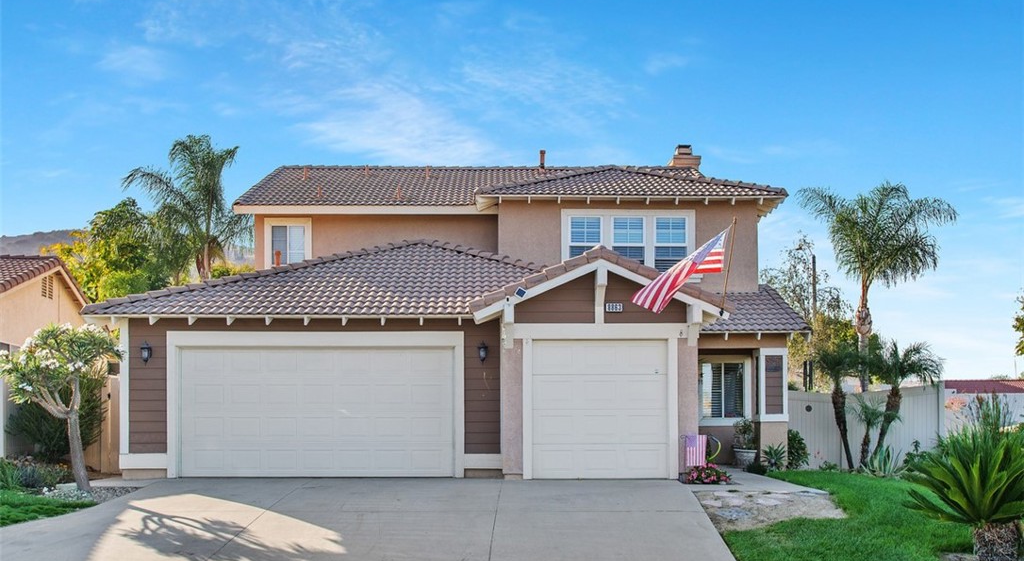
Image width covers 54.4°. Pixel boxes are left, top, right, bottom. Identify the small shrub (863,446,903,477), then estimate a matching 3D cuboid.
[{"bbox_3d":[6.773,3.309,18.200,0.780,0.580,0.750,0,-3,0],"label":"small shrub"}]

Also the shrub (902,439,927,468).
[{"bbox_3d":[7.803,3.373,19.300,0.480,0.560,0.450,0,-2,0],"label":"shrub"}]

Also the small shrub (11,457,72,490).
[{"bbox_3d":[-7.325,3.005,15.500,0.950,0.500,0.850,0,-3,0],"label":"small shrub"}]

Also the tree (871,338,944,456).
[{"bbox_3d":[7.727,2.382,19.600,1.500,2.460,1.400,0,-2,0],"label":"tree"}]

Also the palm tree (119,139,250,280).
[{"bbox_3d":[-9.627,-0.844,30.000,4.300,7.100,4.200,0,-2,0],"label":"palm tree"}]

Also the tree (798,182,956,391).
[{"bbox_3d":[10.279,0.816,28.000,4.400,7.100,4.200,0,-3,0],"label":"tree"}]

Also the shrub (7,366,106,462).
[{"bbox_3d":[-7.795,2.271,17.000,1.750,1.700,1.500,0,-2,0],"label":"shrub"}]

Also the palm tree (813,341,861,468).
[{"bbox_3d":[6.316,2.391,19.200,1.020,2.500,1.020,0,-3,0],"label":"palm tree"}]

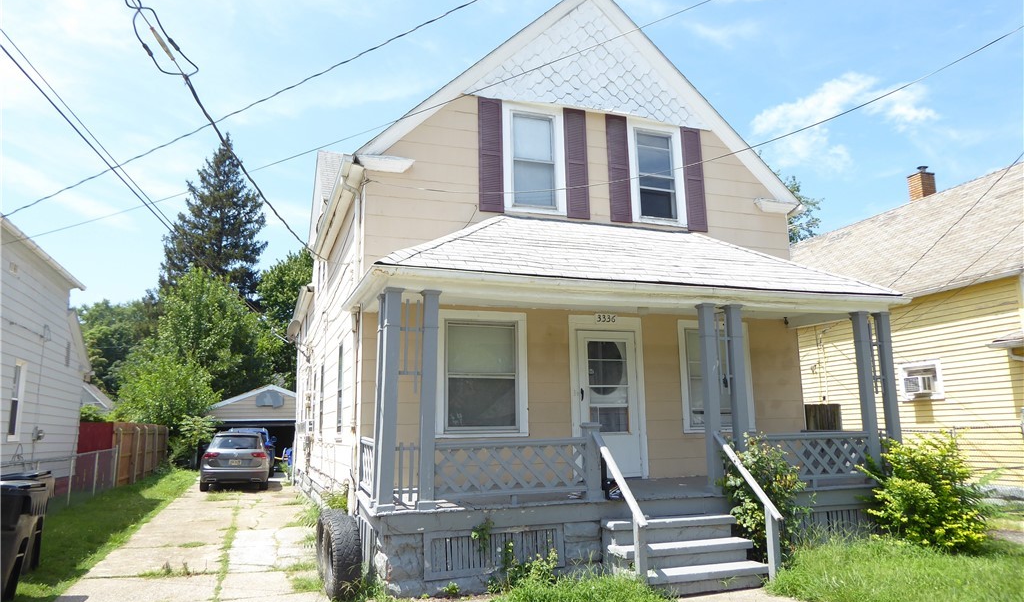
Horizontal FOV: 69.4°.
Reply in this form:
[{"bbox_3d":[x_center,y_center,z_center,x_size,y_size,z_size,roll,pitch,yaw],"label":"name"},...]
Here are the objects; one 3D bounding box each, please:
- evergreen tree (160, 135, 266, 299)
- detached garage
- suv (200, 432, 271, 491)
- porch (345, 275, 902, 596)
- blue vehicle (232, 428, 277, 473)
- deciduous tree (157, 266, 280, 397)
[{"bbox_3d":[-18.230,-0.613,45.334,7.007,20.489,7.007,3,-10,-19],"label":"evergreen tree"},{"bbox_3d":[-10.786,5.718,32.912,5.900,3.518,6.200,3,-10,-19],"label":"detached garage"},{"bbox_3d":[-8.383,4.818,22.612,1.840,1.670,4.650,3,-10,-19],"label":"suv"},{"bbox_3d":[1.478,1.472,8.791,6.514,3.060,3.361,3,-10,-19],"label":"porch"},{"bbox_3d":[-10.423,6.017,29.287,1.880,1.770,4.650,2,-10,-19],"label":"blue vehicle"},{"bbox_3d":[-13.300,2.946,33.515,5.264,9.260,5.264,3,-10,-19],"label":"deciduous tree"}]

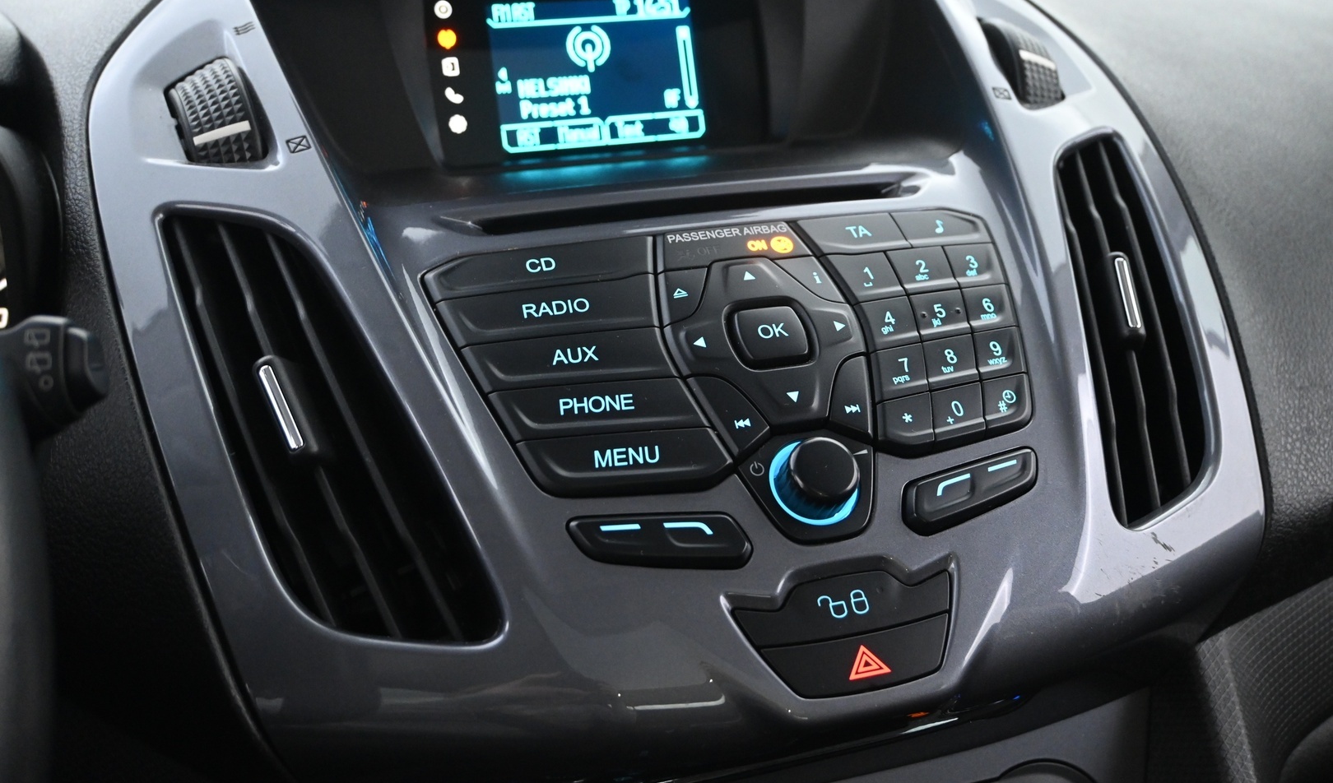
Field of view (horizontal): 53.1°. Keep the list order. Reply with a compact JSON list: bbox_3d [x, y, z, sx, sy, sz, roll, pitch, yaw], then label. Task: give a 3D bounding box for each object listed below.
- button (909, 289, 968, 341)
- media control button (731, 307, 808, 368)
[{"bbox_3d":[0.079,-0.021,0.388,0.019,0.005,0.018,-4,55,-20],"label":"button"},{"bbox_3d":[0.027,-0.013,0.348,0.016,0.008,0.016,-9,56,-17],"label":"media control button"}]

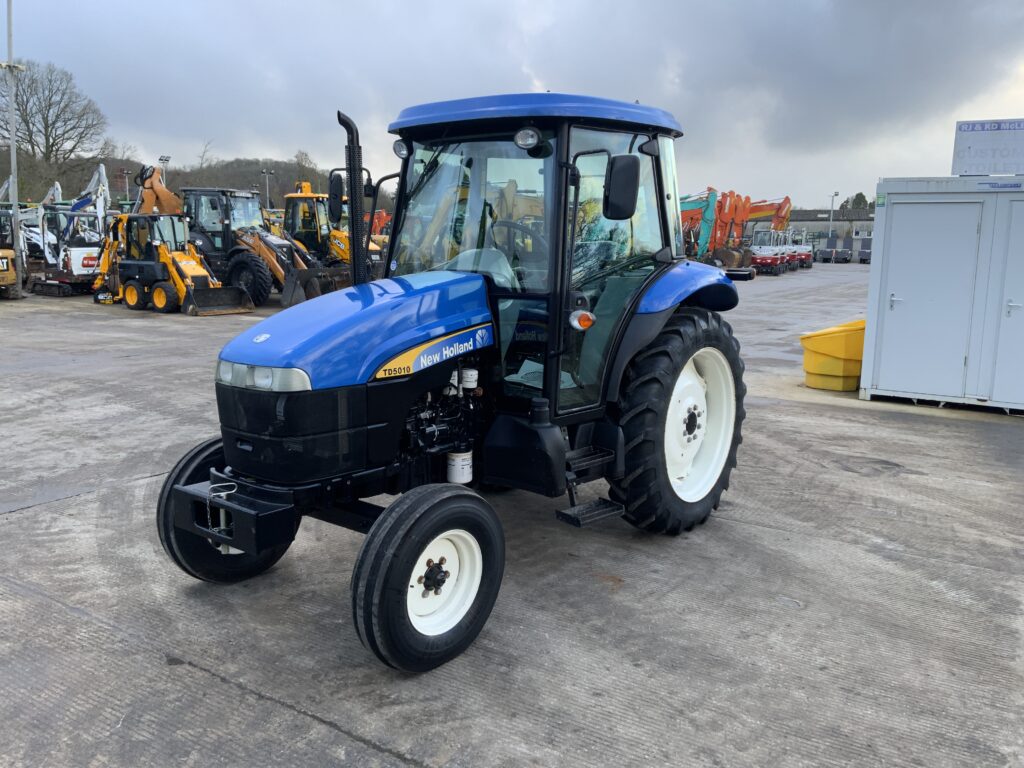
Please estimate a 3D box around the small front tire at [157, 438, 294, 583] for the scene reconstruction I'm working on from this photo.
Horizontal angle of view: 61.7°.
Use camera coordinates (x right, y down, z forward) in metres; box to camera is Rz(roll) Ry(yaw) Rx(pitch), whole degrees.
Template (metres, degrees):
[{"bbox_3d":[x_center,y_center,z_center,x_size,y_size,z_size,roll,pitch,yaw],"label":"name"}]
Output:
[{"bbox_3d":[-1.512,0.675,4.642,0.210,0.788,0.796,9,13,40],"label":"small front tire"}]

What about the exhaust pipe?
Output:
[{"bbox_3d":[-0.854,-0.917,4.682,0.175,1.070,0.120,-1,10,-11],"label":"exhaust pipe"}]

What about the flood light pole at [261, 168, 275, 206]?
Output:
[{"bbox_3d":[-16.676,-11.582,58.921,0.980,6.261,0.350,-2,10,-15],"label":"flood light pole"}]

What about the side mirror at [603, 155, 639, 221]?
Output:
[{"bbox_3d":[0.504,-0.930,4.050,0.185,0.290,0.080,4,10,21],"label":"side mirror"}]

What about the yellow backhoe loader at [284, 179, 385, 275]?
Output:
[{"bbox_3d":[-5.270,-4.450,25.800,5.700,3.500,2.350,7,11,34],"label":"yellow backhoe loader"}]

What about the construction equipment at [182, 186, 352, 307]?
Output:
[{"bbox_3d":[-6.742,-3.710,23.143,5.500,3.050,2.350,6,11,30],"label":"construction equipment"}]

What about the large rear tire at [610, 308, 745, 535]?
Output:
[{"bbox_3d":[1.091,0.234,5.473,0.340,1.431,1.445,8,12,37],"label":"large rear tire"}]

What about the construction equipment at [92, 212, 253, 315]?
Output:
[{"bbox_3d":[-8.702,-2.996,21.073,4.800,2.300,1.550,7,12,32],"label":"construction equipment"}]

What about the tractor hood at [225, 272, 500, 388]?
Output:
[{"bbox_3d":[-0.762,-0.296,4.208,0.730,0.500,1.380,8,12,37],"label":"tractor hood"}]

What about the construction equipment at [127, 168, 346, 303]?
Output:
[{"bbox_3d":[-7.750,-4.130,23.400,6.700,3.600,2.400,5,10,22],"label":"construction equipment"}]

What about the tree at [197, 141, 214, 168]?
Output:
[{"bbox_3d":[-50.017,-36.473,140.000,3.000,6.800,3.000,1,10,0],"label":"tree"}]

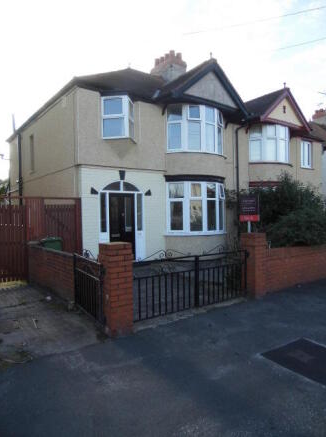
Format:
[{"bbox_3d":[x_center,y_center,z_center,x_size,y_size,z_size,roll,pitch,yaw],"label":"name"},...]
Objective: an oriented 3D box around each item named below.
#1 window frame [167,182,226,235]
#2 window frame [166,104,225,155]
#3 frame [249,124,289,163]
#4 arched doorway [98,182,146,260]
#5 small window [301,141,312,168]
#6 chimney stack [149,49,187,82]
[{"bbox_3d":[1.421,-0.345,10.546,2.785,1.661,0.668,-2,1,-37],"label":"window frame"},{"bbox_3d":[1.402,-2.867,10.524,2.724,1.519,0.668,-2,1,-37],"label":"window frame"},{"bbox_3d":[4.656,-2.979,12.976,2.714,1.479,0.648,-2,1,-37],"label":"frame"},{"bbox_3d":[-1.125,0.134,9.082,1.408,2.360,0.162,-2,1,-37],"label":"arched doorway"},{"bbox_3d":[6.837,-2.995,15.016,0.871,1.266,0.122,-2,1,-37],"label":"small window"},{"bbox_3d":[0.299,-7.050,15.241,1.053,1.671,1.256,-2,1,-37],"label":"chimney stack"}]

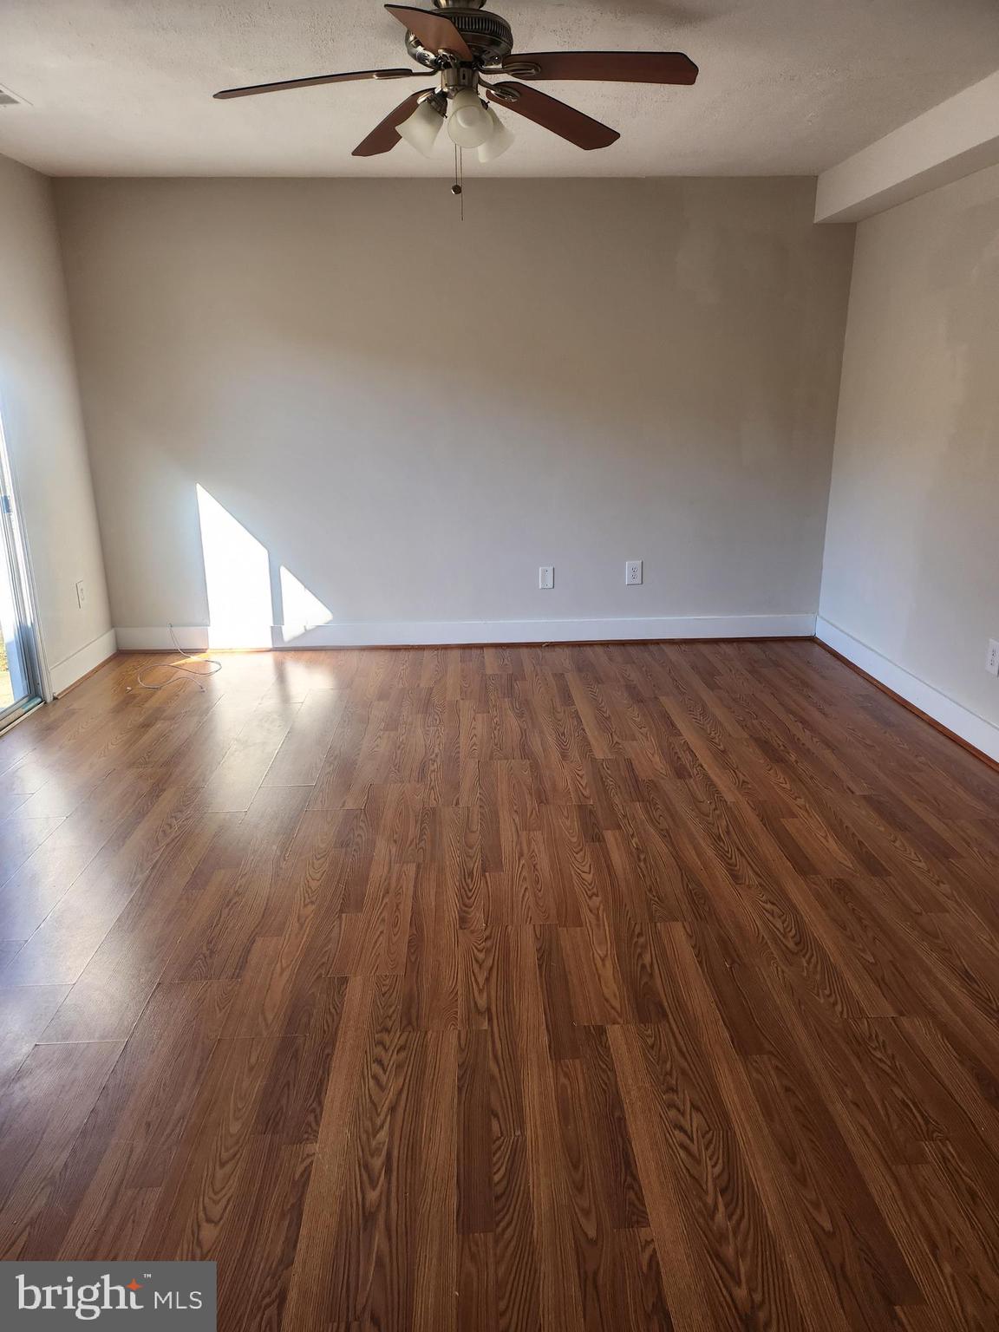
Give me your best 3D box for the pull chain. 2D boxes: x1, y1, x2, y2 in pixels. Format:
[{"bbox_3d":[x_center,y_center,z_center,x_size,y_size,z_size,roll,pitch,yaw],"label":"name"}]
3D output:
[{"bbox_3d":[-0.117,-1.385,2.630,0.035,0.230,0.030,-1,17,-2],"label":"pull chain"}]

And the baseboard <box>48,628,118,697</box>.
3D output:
[{"bbox_3d":[-2.166,-0.023,4.821,0.020,0.145,0.855,-1,17,-2],"label":"baseboard"}]

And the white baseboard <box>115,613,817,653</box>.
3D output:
[{"bbox_3d":[-0.172,-0.190,5.309,4.000,0.145,0.020,-1,17,-2],"label":"white baseboard"}]

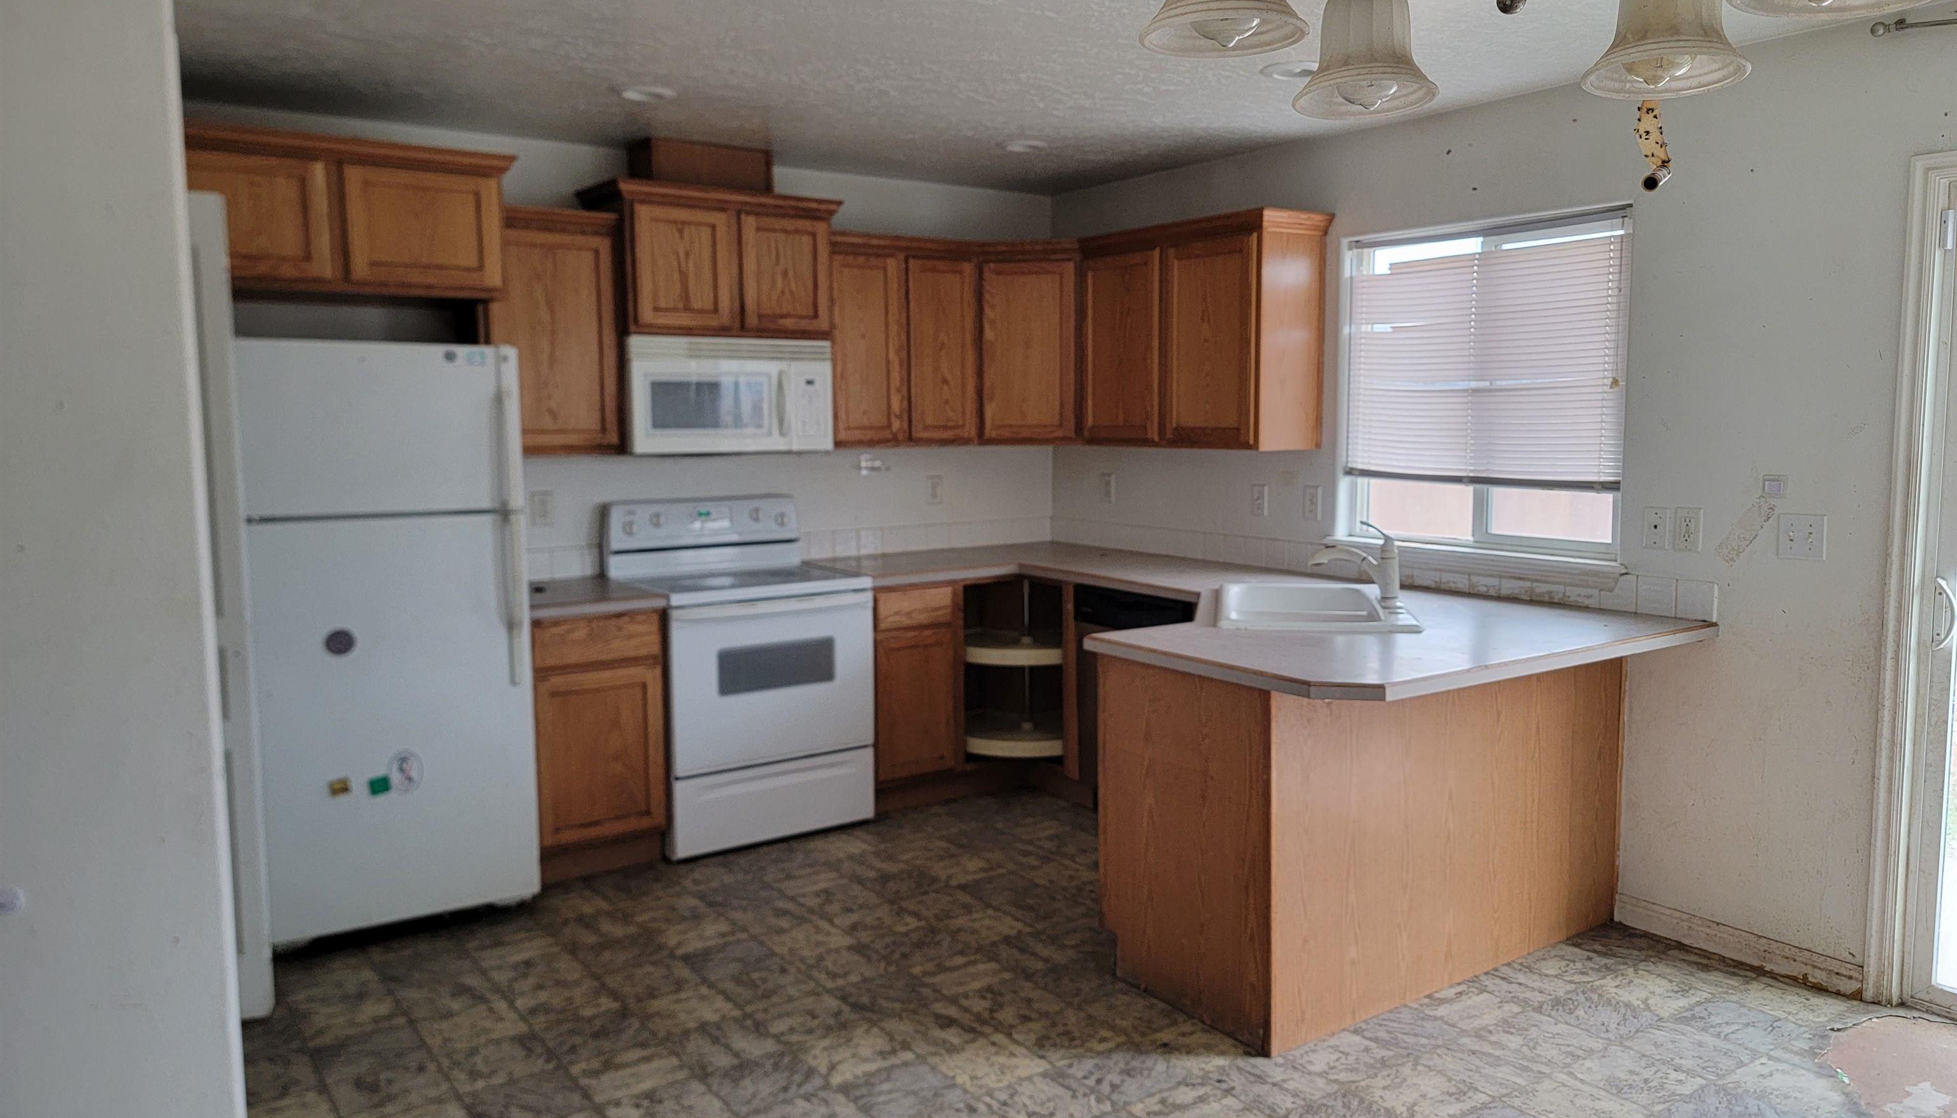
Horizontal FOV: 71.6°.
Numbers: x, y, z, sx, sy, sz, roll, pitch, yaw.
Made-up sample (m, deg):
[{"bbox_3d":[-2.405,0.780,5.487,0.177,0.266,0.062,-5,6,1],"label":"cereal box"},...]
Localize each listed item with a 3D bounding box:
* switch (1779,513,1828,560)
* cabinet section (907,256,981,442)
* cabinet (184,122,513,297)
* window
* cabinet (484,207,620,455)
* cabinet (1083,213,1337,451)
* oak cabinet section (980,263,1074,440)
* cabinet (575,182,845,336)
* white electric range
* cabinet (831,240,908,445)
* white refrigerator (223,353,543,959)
[{"bbox_3d":[2.120,-0.055,3.501,0.016,0.113,0.116,-5,7,-35],"label":"switch"},{"bbox_3d":[-0.223,-0.838,5.474,0.345,0.730,0.325,-4,8,-34],"label":"cabinet section"},{"bbox_3d":[-1.945,-0.986,4.046,0.960,0.417,0.615,-5,7,-35],"label":"cabinet"},{"bbox_3d":[1.584,-0.535,4.308,0.090,1.020,1.027,-5,7,-35],"label":"window"},{"bbox_3d":[-1.465,-0.741,4.562,0.450,0.781,0.360,-5,7,-35],"label":"cabinet"},{"bbox_3d":[0.803,-0.808,5.015,0.365,0.791,0.975,-5,7,-35],"label":"cabinet"},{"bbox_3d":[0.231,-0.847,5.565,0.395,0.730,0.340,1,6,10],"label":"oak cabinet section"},{"bbox_3d":[-0.943,-1.034,4.856,0.840,0.497,0.425,-5,7,-35],"label":"cabinet"},{"bbox_3d":[-0.859,0.391,4.892,0.758,1.180,0.665,-5,7,-35],"label":"white electric range"},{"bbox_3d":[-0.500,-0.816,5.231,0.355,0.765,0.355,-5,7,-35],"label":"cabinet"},{"bbox_3d":[-1.839,0.221,4.119,0.743,1.695,0.760,-5,7,-35],"label":"white refrigerator"}]

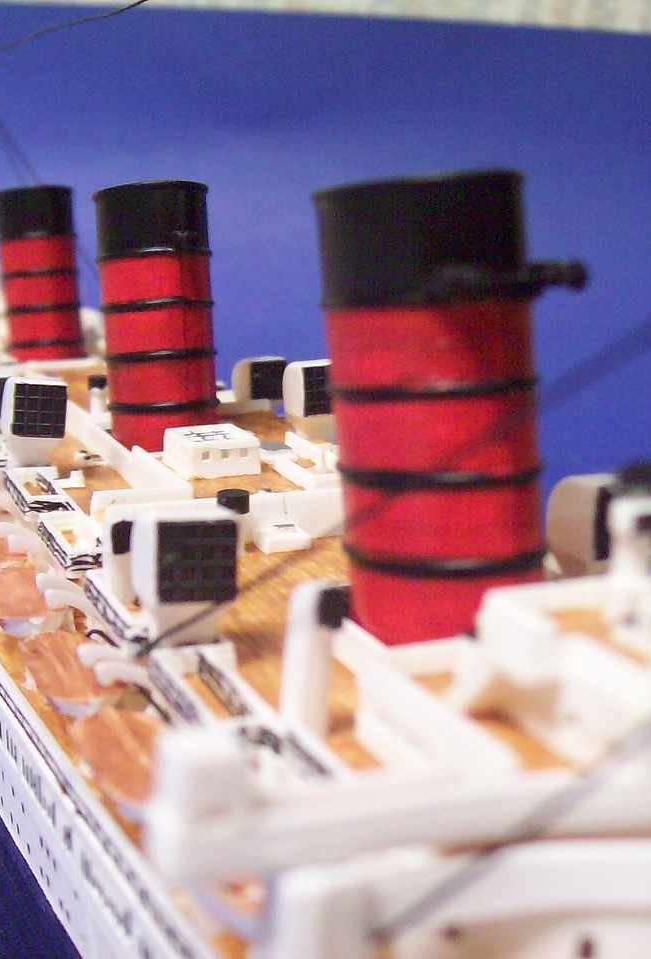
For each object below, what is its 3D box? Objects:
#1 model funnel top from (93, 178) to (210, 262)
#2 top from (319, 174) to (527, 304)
[{"bbox_3d":[-0.021,-0.031,0.162,0.013,0.008,0.020,-7,6,-22],"label":"model funnel top"},{"bbox_3d":[0.007,-0.016,0.095,0.013,0.008,0.020,-7,6,-22],"label":"top"}]

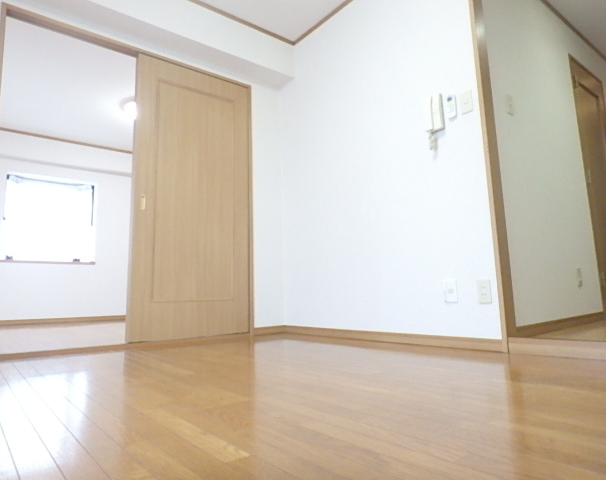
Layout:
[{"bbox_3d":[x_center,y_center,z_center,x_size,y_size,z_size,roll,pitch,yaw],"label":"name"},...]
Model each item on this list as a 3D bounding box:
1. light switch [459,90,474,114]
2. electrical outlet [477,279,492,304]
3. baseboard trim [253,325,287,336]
[{"bbox_3d":[0.888,-0.746,2.308,0.012,0.120,0.072,5,-10,-39],"label":"light switch"},{"bbox_3d":[0.922,0.265,2.163,0.012,0.120,0.070,5,-10,-39],"label":"electrical outlet"},{"bbox_3d":[-0.262,0.719,3.390,0.300,0.060,0.015,5,-10,-39],"label":"baseboard trim"}]

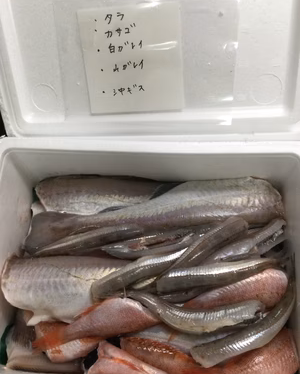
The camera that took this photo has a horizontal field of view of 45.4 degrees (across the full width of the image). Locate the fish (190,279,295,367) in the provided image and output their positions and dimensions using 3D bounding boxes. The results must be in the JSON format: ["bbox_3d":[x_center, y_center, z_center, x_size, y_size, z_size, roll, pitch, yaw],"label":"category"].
[{"bbox_3d":[0.118,0.163,0.413,0.150,0.031,0.040,-28,68,-14],"label":"fish"}]

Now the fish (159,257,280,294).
[{"bbox_3d":[0.079,0.095,0.412,0.146,0.023,0.023,-9,56,-3],"label":"fish"}]

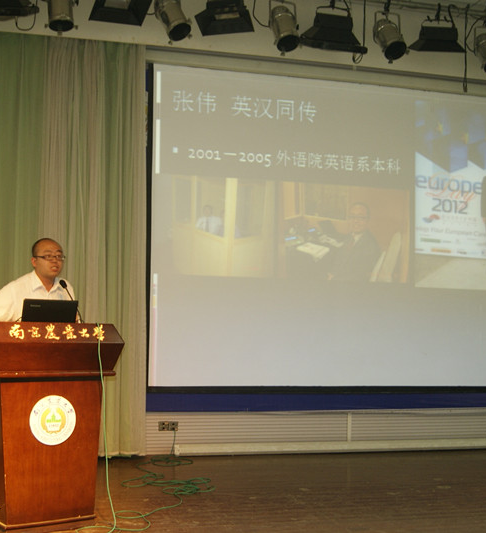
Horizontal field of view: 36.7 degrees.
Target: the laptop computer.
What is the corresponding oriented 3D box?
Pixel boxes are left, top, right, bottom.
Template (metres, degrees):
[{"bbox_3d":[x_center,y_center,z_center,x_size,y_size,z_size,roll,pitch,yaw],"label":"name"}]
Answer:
[{"bbox_3d":[-1.263,0.330,4.670,0.337,0.225,0.290,4,-5,-32],"label":"laptop computer"}]

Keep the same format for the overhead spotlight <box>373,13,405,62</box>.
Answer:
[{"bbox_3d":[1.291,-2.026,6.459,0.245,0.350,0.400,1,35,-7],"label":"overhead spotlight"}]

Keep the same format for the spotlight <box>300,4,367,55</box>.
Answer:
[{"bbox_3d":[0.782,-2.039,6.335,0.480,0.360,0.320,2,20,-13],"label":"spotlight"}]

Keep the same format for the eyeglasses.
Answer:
[{"bbox_3d":[-1.228,-0.052,4.660,0.142,0.042,0.140,5,-6,-40],"label":"eyeglasses"}]

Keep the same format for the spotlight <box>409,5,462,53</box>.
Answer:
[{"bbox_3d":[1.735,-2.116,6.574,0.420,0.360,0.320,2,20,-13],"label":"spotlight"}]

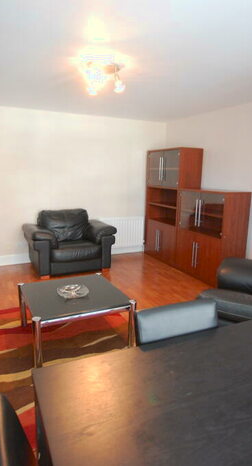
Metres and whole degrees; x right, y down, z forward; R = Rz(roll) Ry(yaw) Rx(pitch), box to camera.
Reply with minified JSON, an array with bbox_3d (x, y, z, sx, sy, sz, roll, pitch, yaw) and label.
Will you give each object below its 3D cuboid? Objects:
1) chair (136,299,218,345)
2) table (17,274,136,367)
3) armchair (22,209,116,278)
[{"bbox_3d":[0.323,0.757,1.177,0.430,0.850,0.500,-4,13,-23],"label":"chair"},{"bbox_3d":[-0.438,0.699,2.450,0.750,0.415,0.730,-5,13,-25],"label":"table"},{"bbox_3d":[-0.835,0.086,4.291,1.160,0.850,0.860,-4,13,-24],"label":"armchair"}]

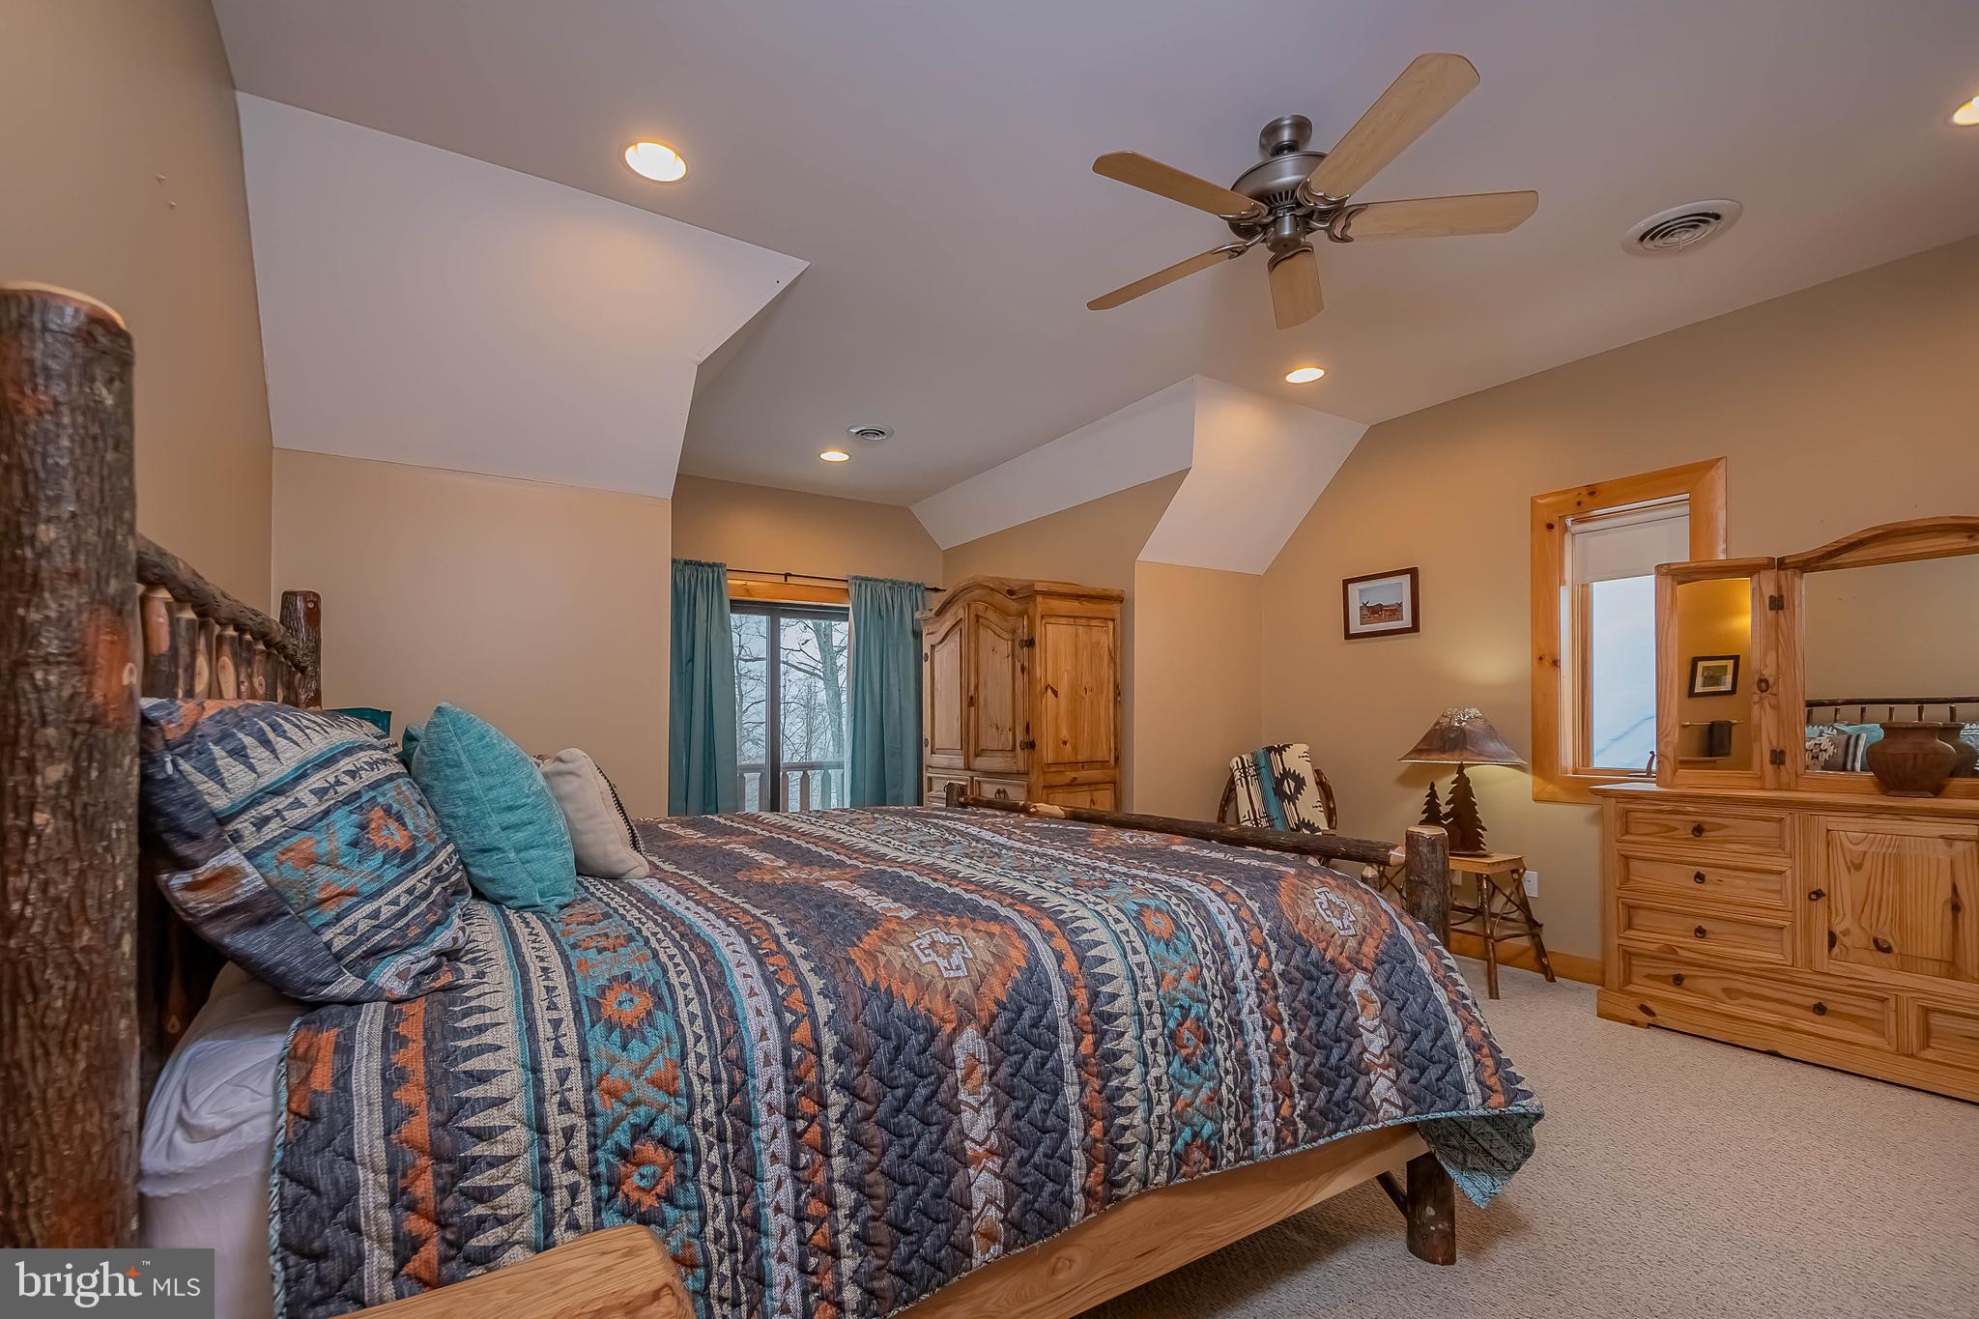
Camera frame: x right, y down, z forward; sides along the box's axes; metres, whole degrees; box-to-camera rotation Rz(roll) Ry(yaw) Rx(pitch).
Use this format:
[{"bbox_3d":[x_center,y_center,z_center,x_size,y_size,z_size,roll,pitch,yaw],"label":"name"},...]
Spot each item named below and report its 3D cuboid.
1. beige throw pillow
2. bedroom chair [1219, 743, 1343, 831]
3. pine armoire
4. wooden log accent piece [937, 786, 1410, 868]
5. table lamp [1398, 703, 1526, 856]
[{"bbox_3d":[-0.932,0.371,1.980,0.150,0.350,0.440,-30,13,-29],"label":"beige throw pillow"},{"bbox_3d":[1.549,0.968,4.530,0.600,1.000,0.650,0,-3,3],"label":"bedroom chair"},{"bbox_3d":[0.178,0.497,5.136,0.620,1.990,1.240,3,-4,-31],"label":"pine armoire"},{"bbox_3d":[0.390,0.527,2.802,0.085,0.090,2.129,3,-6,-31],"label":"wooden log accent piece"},{"bbox_3d":[2.166,0.560,3.776,0.500,0.660,0.500,3,-4,-31],"label":"table lamp"}]

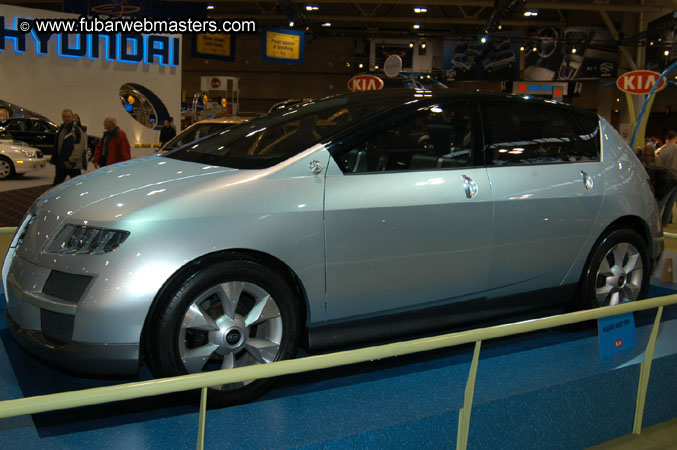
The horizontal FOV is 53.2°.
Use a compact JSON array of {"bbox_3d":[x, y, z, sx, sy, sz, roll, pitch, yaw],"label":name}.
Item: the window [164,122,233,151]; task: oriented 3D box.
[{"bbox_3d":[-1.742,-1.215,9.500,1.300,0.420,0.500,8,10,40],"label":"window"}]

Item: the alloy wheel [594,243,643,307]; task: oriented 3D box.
[{"bbox_3d":[1.867,0.366,4.585,0.500,0.500,0.170,-3,9,-32],"label":"alloy wheel"}]

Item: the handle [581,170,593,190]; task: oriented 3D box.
[{"bbox_3d":[1.551,-0.278,4.231,0.100,0.120,0.050,-3,9,-32],"label":"handle"}]

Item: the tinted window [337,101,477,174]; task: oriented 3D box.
[{"bbox_3d":[0.345,-0.461,3.547,0.980,0.400,0.080,-3,-12,-32],"label":"tinted window"}]

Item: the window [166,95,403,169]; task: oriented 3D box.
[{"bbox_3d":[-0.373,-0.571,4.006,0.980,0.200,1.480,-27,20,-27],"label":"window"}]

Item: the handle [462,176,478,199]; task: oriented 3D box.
[{"bbox_3d":[0.723,-0.211,3.704,0.100,0.125,0.050,-3,9,-32],"label":"handle"}]

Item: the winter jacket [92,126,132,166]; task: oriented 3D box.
[{"bbox_3d":[-4.128,-1.382,12.300,0.420,0.820,0.580,-4,9,-38],"label":"winter jacket"}]

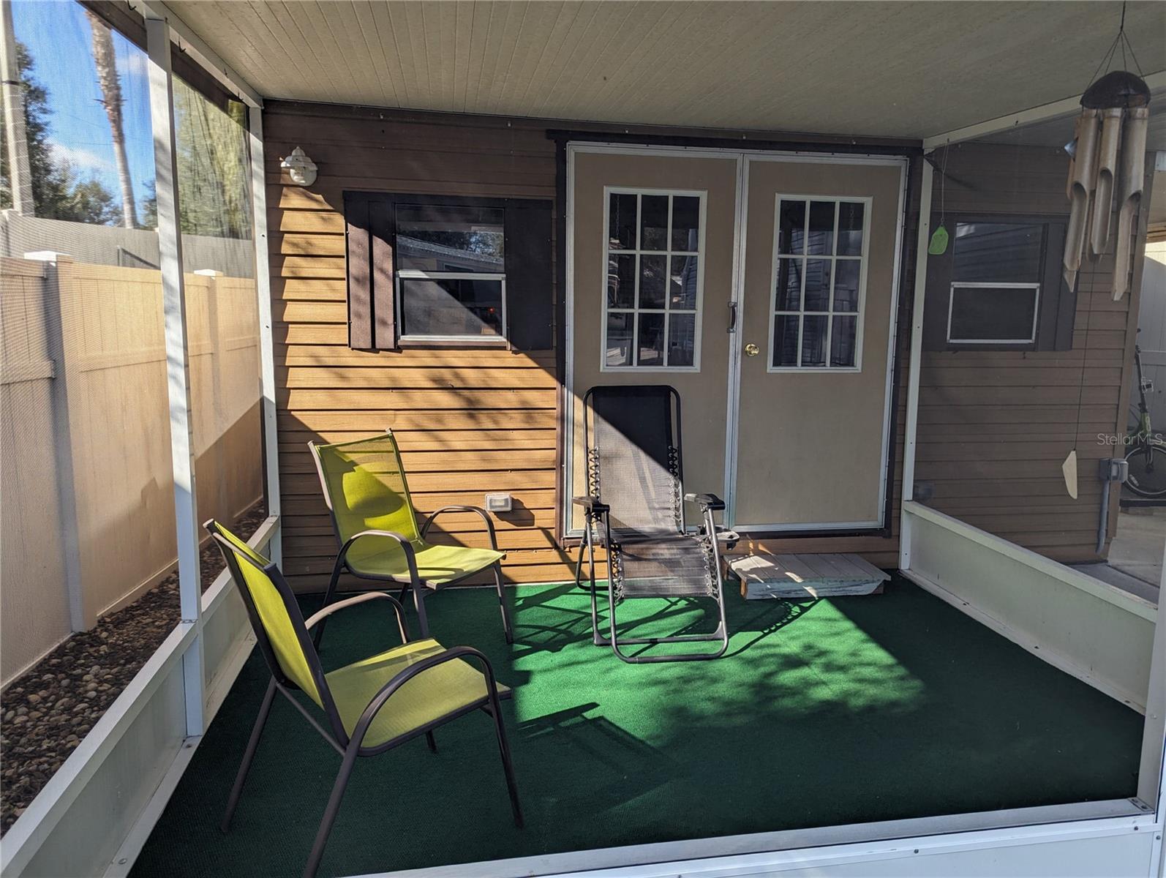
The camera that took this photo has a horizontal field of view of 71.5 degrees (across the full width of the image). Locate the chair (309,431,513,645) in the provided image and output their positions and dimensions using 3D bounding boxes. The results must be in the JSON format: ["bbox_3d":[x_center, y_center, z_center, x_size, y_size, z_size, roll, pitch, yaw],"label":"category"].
[{"bbox_3d":[-0.734,0.460,3.484,0.702,0.902,0.547,5,9,29],"label":"chair"}]

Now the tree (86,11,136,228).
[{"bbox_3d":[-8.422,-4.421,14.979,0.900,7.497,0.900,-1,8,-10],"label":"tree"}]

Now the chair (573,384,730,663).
[{"bbox_3d":[0.311,0.328,3.825,0.670,1.095,1.029,-1,8,-9],"label":"chair"}]

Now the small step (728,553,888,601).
[{"bbox_3d":[1.211,0.748,4.419,0.794,0.116,0.423,0,8,-7],"label":"small step"}]

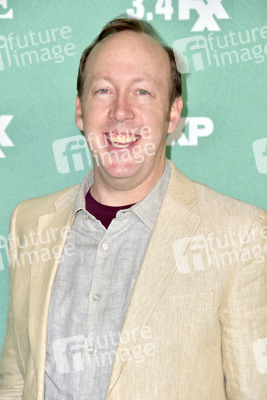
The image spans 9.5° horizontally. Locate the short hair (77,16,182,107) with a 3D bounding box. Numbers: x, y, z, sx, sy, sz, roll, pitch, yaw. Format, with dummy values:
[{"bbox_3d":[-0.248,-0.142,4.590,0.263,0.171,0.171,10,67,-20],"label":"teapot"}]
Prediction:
[{"bbox_3d":[-0.005,-0.208,2.580,0.170,0.170,0.190,2,-4,6],"label":"short hair"}]

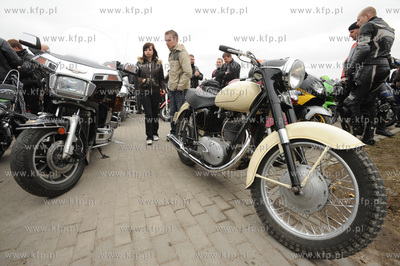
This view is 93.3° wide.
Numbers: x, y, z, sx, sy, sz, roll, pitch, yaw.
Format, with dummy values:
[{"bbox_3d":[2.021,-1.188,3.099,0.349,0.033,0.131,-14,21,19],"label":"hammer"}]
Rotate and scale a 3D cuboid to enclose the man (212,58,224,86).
[{"bbox_3d":[0.602,-1.243,5.484,0.540,1.740,0.360,0,12,8],"label":"man"}]

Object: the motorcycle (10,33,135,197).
[{"bbox_3d":[-1.458,-0.314,2.315,0.950,1.400,2.400,3,9,-25],"label":"motorcycle"}]

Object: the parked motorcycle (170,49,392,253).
[{"bbox_3d":[0.188,-0.050,1.626,0.740,1.070,2.180,1,10,-29],"label":"parked motorcycle"}]

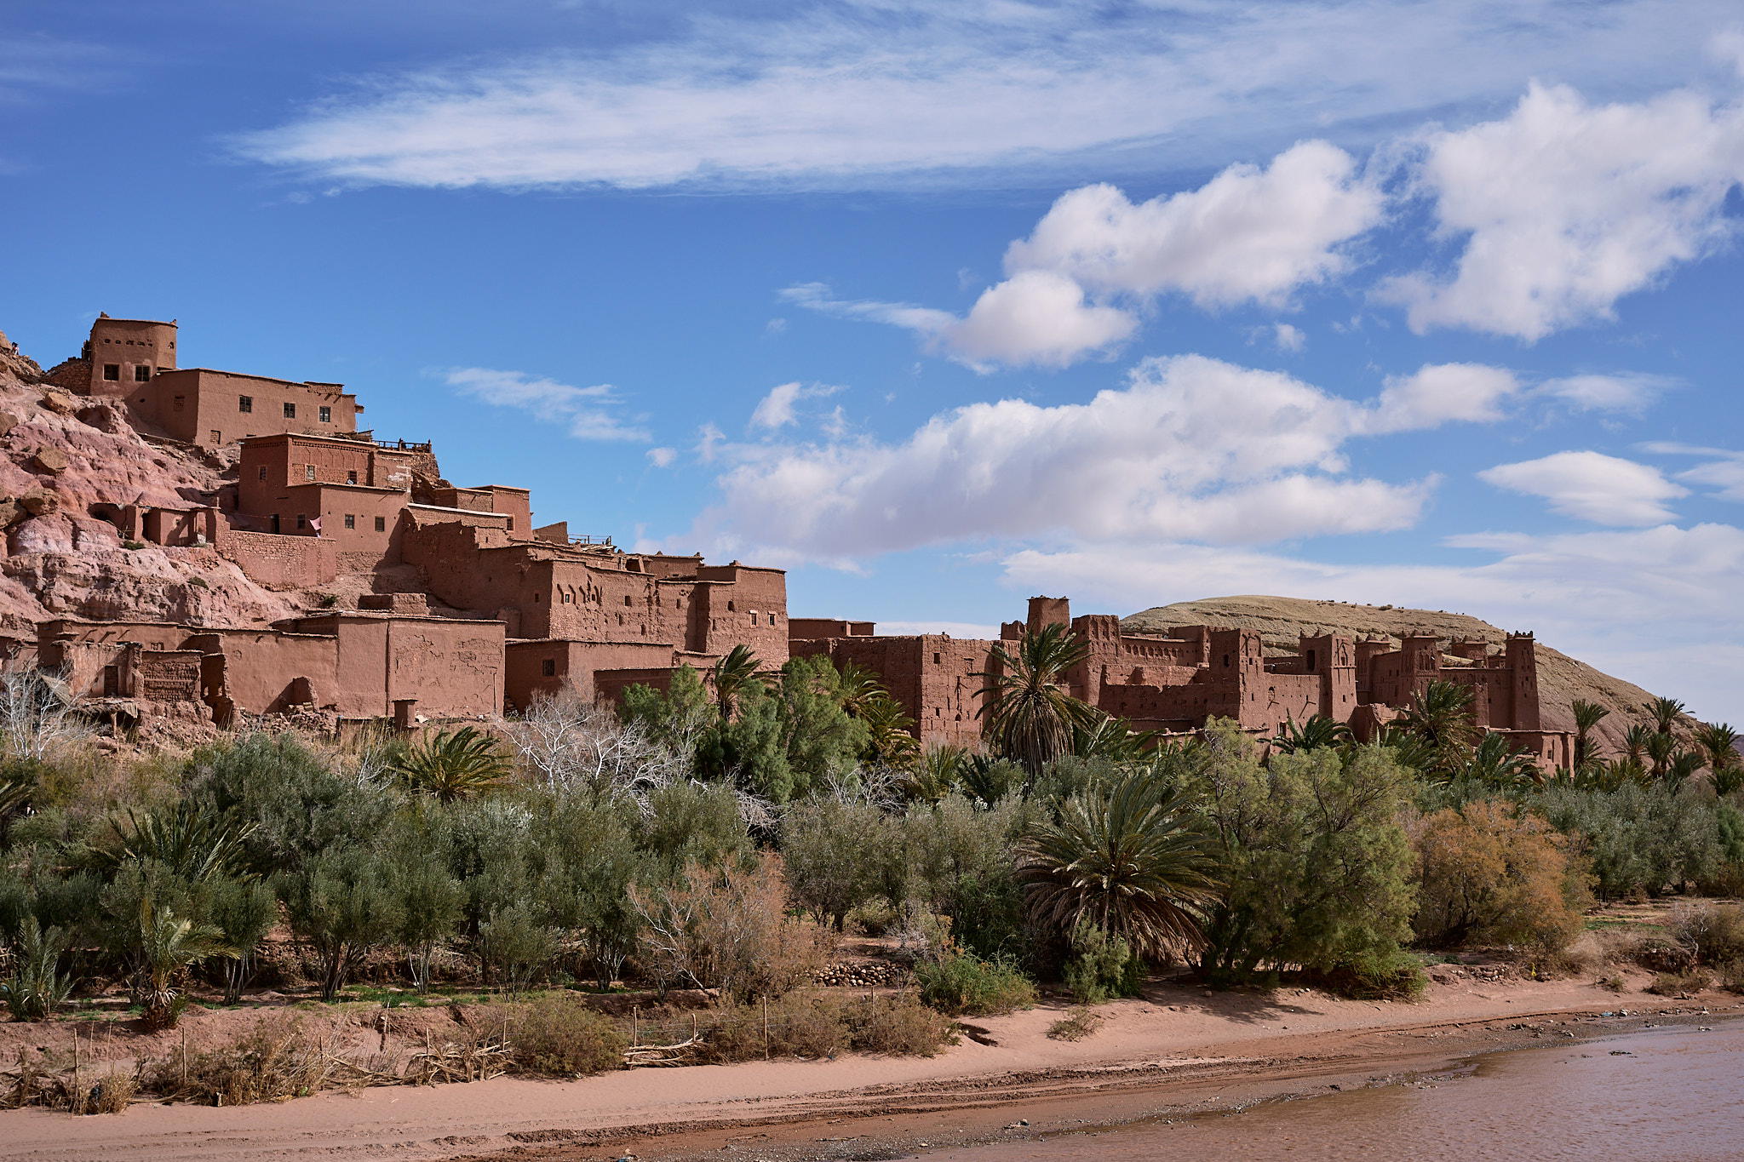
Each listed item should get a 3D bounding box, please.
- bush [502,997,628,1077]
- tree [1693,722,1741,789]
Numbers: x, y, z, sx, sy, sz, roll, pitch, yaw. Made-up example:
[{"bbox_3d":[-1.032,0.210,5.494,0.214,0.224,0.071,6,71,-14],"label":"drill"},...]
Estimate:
[{"bbox_3d":[-6.582,9.782,55.000,2.650,1.600,2.300,0,-4,0],"label":"bush"},{"bbox_3d":[84.891,17.806,258.000,4.700,7.400,4.700,0,-4,0],"label":"tree"}]

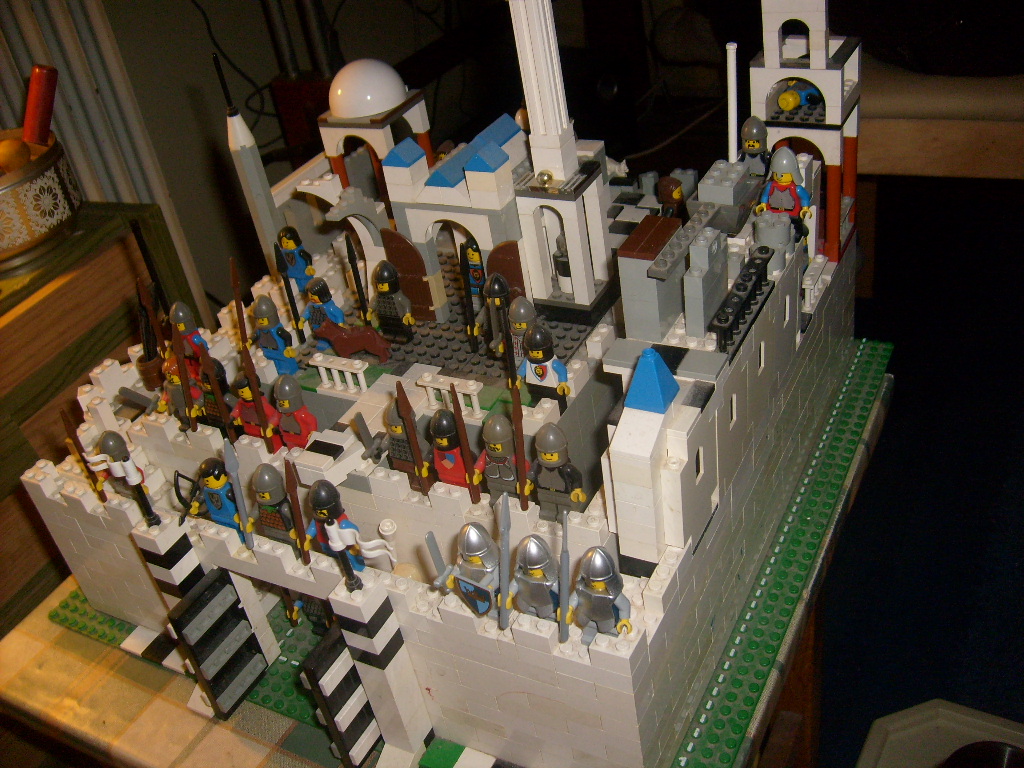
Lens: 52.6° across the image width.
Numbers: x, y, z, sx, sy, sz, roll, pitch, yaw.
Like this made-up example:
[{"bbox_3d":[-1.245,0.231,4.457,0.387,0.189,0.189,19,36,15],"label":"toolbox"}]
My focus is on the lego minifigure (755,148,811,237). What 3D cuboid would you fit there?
[{"bbox_3d":[0.129,-0.089,0.492,0.025,0.044,0.016,14,41,32],"label":"lego minifigure"}]

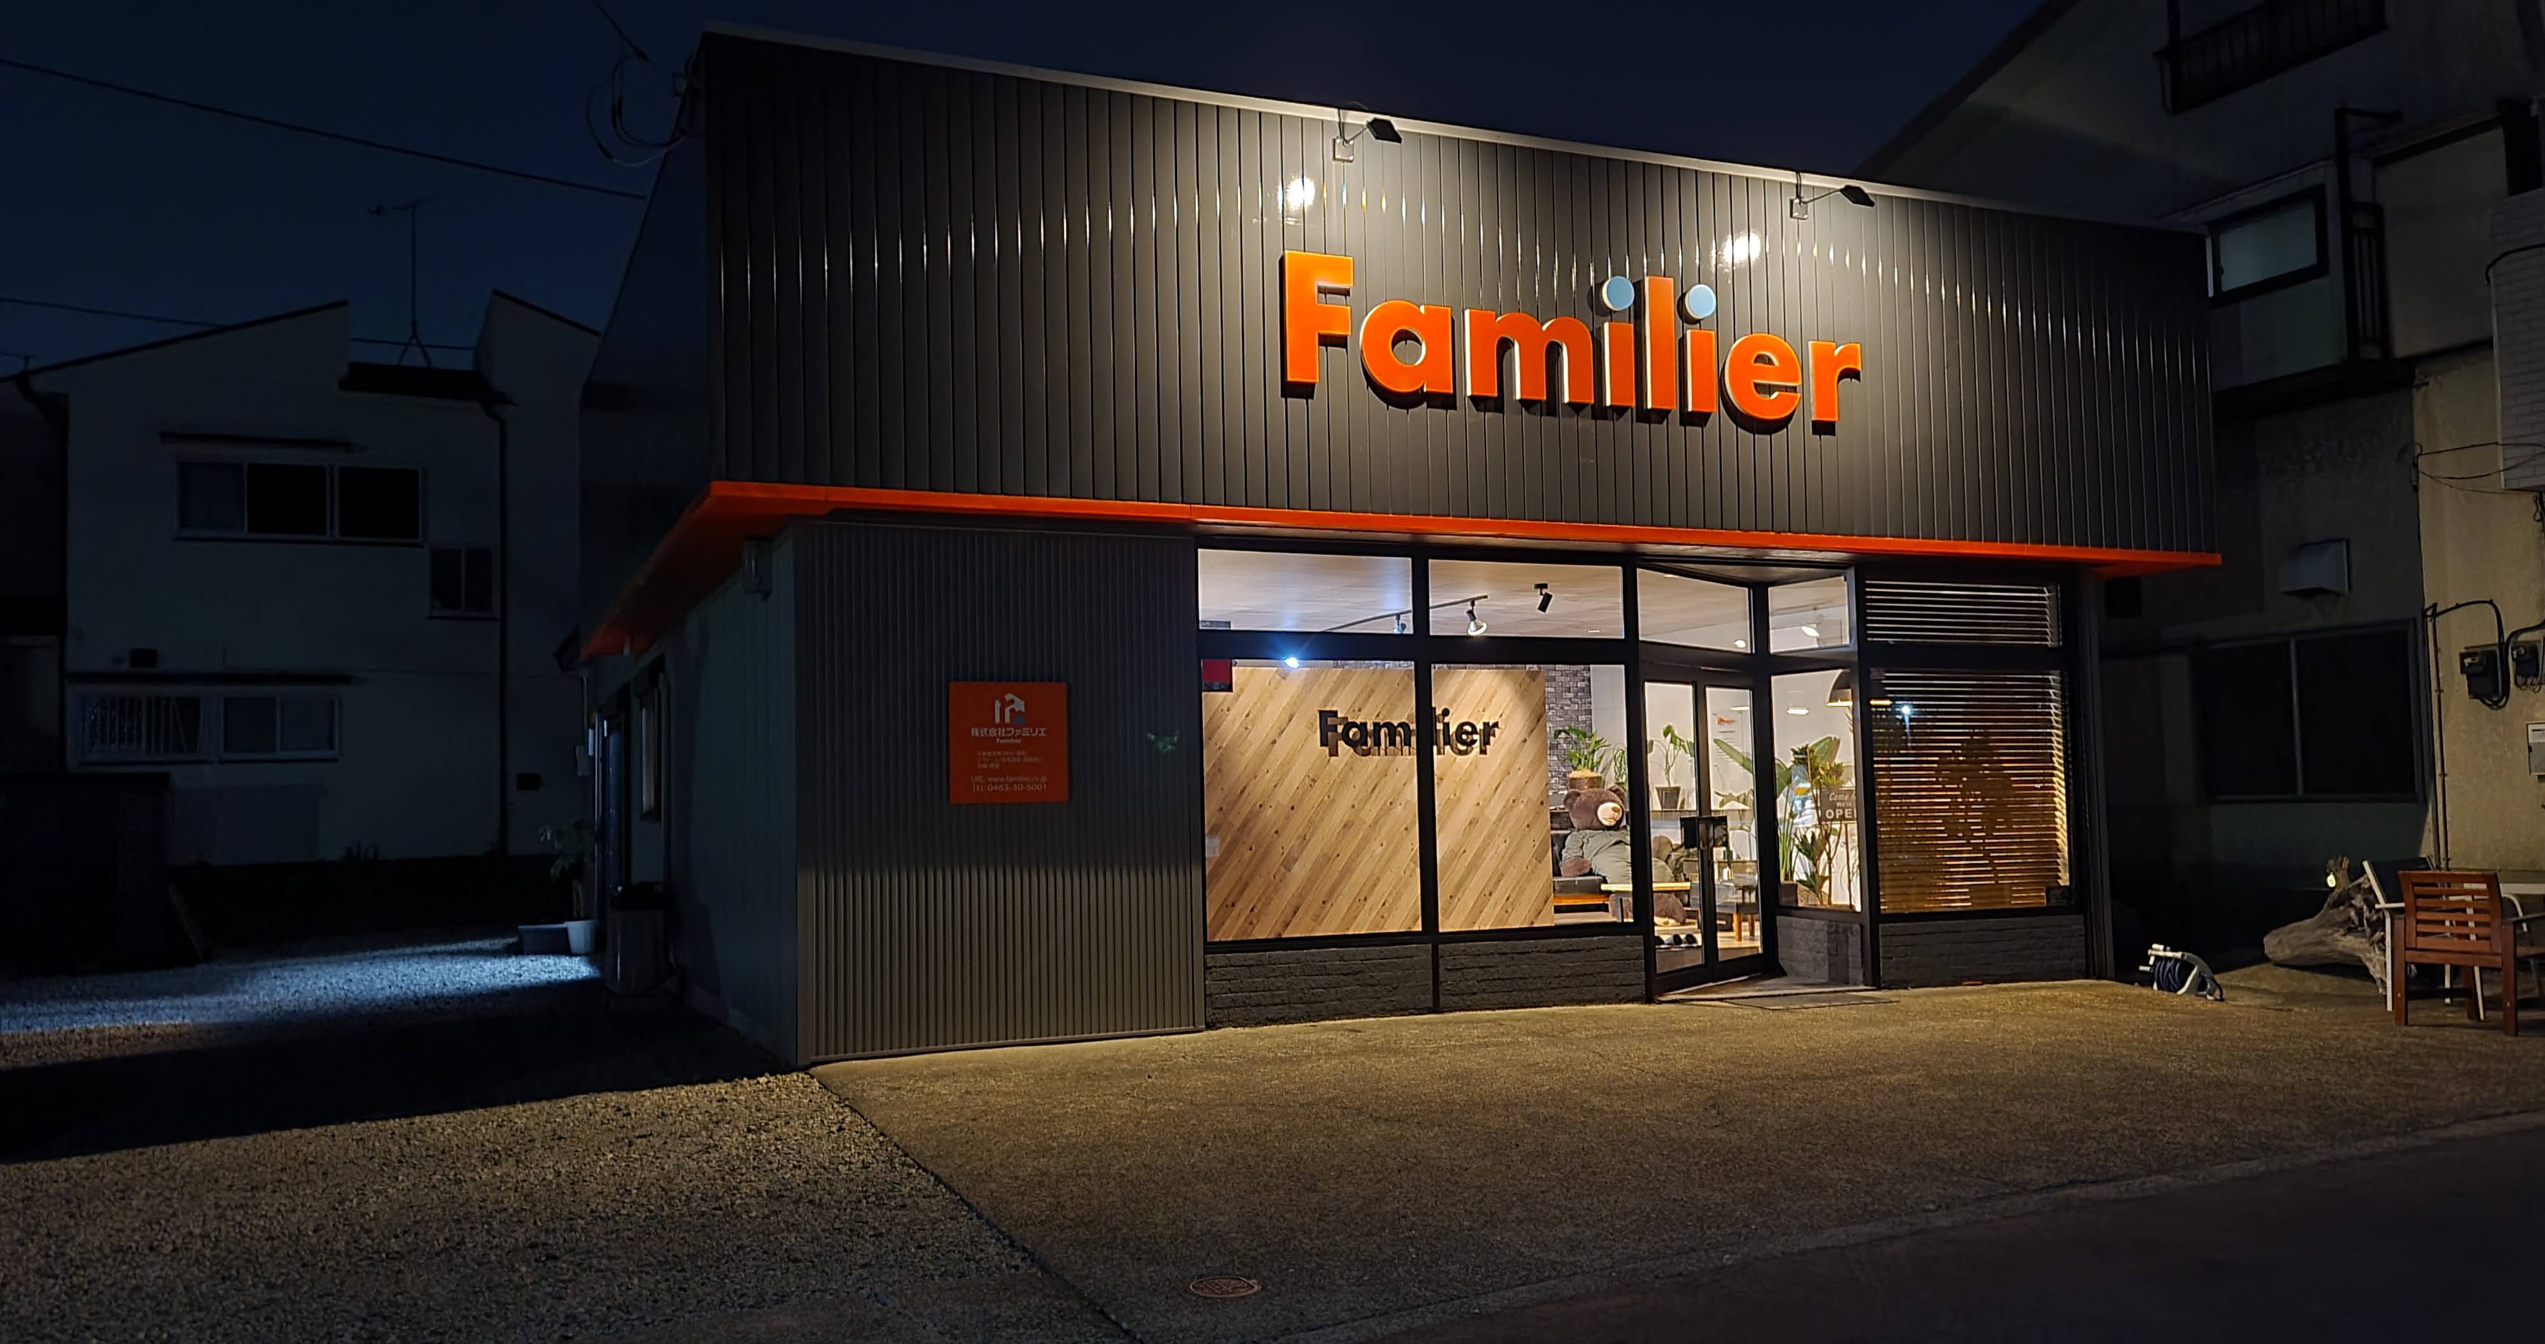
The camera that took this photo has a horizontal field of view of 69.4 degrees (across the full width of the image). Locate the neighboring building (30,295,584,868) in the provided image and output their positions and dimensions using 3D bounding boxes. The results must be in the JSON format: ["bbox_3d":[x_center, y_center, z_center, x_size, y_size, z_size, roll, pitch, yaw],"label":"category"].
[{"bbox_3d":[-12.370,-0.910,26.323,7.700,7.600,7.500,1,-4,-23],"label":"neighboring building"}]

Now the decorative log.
[{"bbox_3d":[6.637,1.586,11.500,0.920,0.780,0.680,-3,-4,30],"label":"decorative log"}]

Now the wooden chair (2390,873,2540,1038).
[{"bbox_3d":[6.153,1.397,9.299,0.630,0.810,0.620,0,-4,-22],"label":"wooden chair"}]

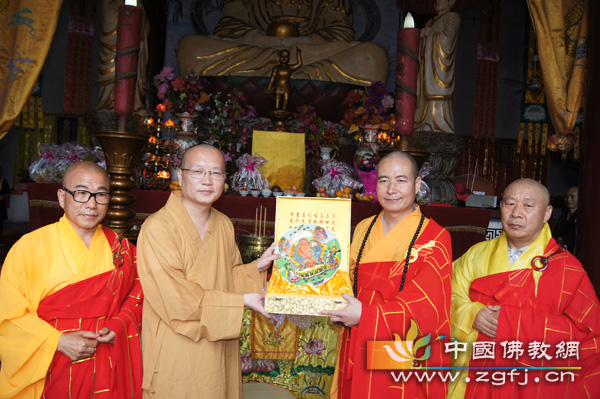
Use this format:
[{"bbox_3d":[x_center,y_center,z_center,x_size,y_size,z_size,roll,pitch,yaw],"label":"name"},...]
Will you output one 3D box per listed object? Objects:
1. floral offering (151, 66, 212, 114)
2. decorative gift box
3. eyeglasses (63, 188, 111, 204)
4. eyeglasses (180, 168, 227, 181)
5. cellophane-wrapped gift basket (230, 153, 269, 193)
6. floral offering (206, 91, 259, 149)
[{"bbox_3d":[-1.397,-1.285,5.300,0.640,0.530,0.500,3,-1,-11],"label":"floral offering"},{"bbox_3d":[0.040,0.183,1.560,0.280,0.325,0.295,2,10,2],"label":"decorative gift box"},{"bbox_3d":[-0.748,-0.014,1.580,0.143,0.045,0.140,4,6,-41],"label":"eyeglasses"},{"bbox_3d":[-0.361,-0.094,1.660,0.140,0.042,0.140,3,5,-31],"label":"eyeglasses"},{"bbox_3d":[-0.539,-0.294,4.900,0.420,0.430,0.360,3,0,-3],"label":"cellophane-wrapped gift basket"},{"bbox_3d":[-0.811,-0.960,5.400,0.590,0.660,0.480,3,-1,-6],"label":"floral offering"}]

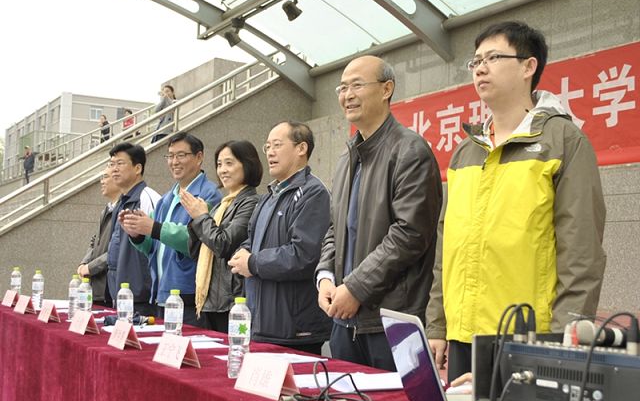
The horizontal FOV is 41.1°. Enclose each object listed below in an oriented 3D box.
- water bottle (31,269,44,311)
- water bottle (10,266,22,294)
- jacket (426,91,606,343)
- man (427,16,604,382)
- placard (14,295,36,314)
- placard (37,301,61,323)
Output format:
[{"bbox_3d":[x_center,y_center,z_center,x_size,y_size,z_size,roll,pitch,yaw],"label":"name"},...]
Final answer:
[{"bbox_3d":[-1.573,0.502,4.758,0.064,0.225,0.064,3,-4,-32],"label":"water bottle"},{"bbox_3d":[-1.766,0.500,4.960,0.064,0.222,0.064,3,-4,-31],"label":"water bottle"},{"bbox_3d":[0.565,0.046,2.440,0.340,0.740,0.600,4,-5,-38],"label":"jacket"},{"bbox_3d":[0.595,0.350,2.585,0.330,1.780,0.540,3,-4,-40],"label":"man"},{"bbox_3d":[-1.582,0.563,4.635,0.080,0.090,0.200,3,-4,-32],"label":"placard"},{"bbox_3d":[-1.304,0.541,4.146,0.080,0.090,0.200,3,-4,-32],"label":"placard"}]

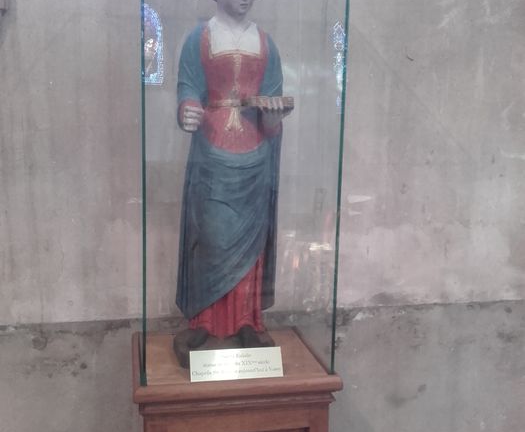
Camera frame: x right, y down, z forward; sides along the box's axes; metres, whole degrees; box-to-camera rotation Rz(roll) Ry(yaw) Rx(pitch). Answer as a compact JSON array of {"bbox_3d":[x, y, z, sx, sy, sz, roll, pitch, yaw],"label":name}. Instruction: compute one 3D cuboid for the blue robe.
[{"bbox_3d":[-0.081,-0.106,1.599,0.269,0.732,0.213,-1,9,-12],"label":"blue robe"}]

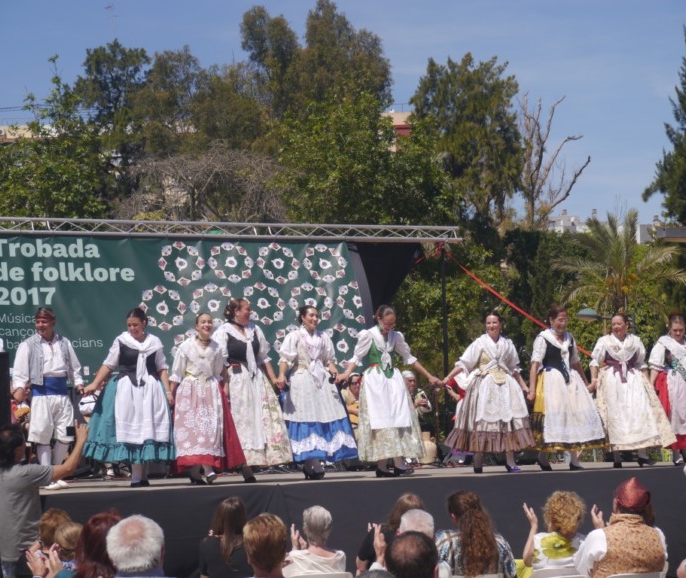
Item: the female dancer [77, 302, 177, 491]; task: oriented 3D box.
[{"bbox_3d":[-1.964,0.989,17.118,0.817,1.639,0.662,0,-4,-20],"label":"female dancer"}]

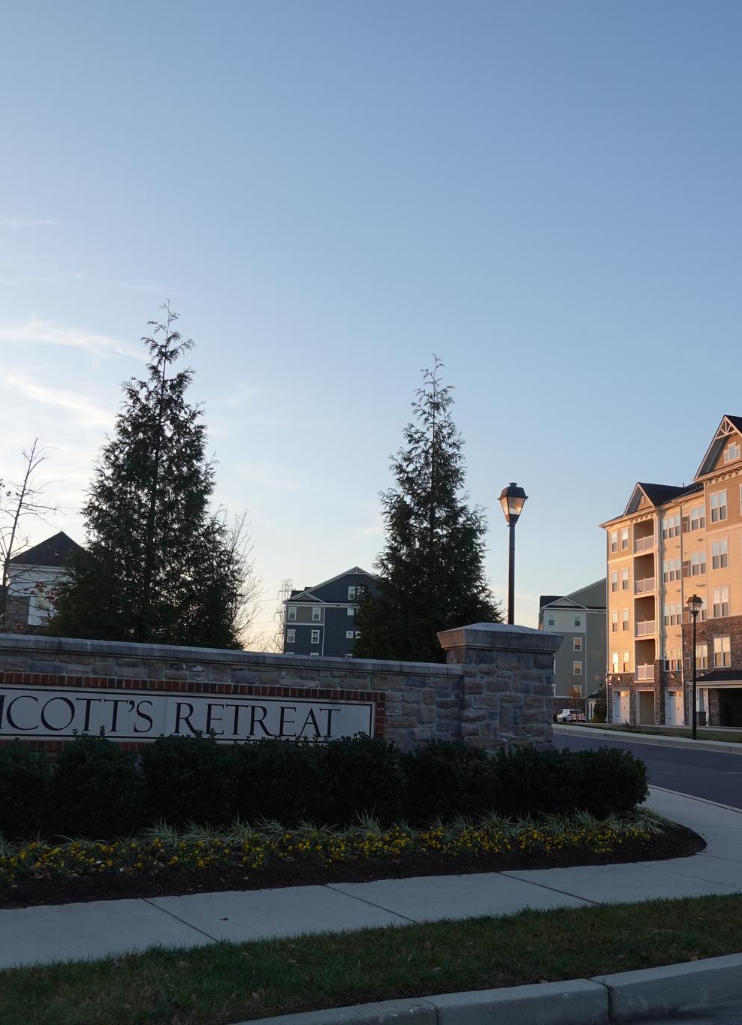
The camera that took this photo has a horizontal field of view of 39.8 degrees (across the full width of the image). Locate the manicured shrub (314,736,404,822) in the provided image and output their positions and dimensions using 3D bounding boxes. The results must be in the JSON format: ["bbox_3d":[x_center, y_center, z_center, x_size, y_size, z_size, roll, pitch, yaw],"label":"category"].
[{"bbox_3d":[-0.140,2.718,10.346,0.900,0.920,0.850,2,-11,0],"label":"manicured shrub"}]

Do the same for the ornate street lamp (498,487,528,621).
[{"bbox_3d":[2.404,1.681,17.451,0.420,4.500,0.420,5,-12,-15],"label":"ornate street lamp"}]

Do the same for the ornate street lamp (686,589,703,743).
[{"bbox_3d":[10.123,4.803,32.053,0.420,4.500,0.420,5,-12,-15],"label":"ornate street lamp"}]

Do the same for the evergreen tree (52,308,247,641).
[{"bbox_3d":[-2.800,0.319,12.897,2.350,6.162,2.350,9,-13,-32],"label":"evergreen tree"}]

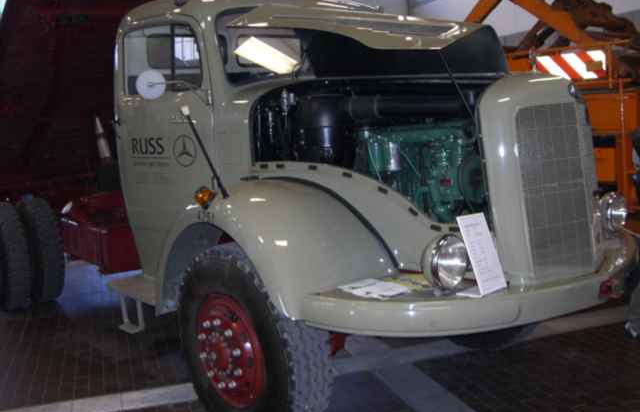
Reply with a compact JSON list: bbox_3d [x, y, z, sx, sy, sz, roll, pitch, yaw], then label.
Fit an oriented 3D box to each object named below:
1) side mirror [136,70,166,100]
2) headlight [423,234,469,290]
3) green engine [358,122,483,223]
[{"bbox_3d":[-0.863,-0.617,3.600,0.155,0.155,0.040,-7,8,-17],"label":"side mirror"},{"bbox_3d":[0.530,0.240,2.980,0.235,0.240,0.170,-11,10,-40],"label":"headlight"},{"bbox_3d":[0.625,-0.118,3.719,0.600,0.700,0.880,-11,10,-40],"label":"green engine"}]

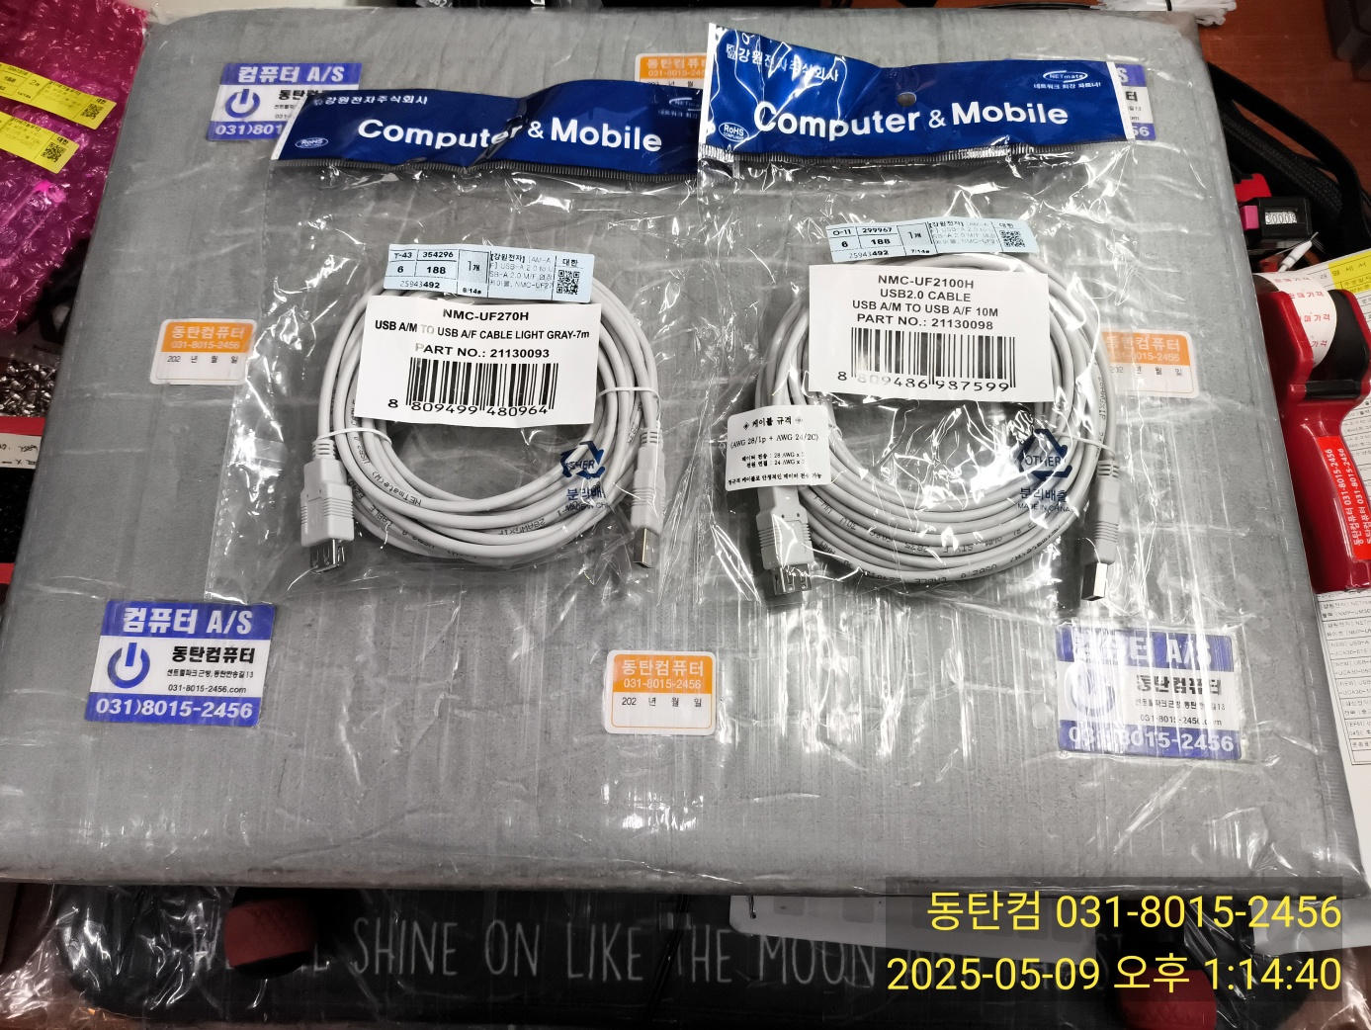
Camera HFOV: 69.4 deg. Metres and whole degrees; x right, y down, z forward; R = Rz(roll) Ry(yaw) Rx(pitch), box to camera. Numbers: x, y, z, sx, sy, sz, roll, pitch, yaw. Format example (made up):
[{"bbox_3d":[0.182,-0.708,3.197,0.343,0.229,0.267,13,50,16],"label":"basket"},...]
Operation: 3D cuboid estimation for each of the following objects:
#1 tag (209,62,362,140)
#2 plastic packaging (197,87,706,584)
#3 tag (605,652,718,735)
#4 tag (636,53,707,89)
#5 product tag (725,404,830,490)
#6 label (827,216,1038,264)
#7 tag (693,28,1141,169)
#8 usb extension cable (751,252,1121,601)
[{"bbox_3d":[-0.185,-0.191,0.458,0.065,0.002,0.046,1,71,1],"label":"tag"},{"bbox_3d":[-0.088,-0.086,0.409,0.194,0.022,0.244,0,71,1],"label":"plastic packaging"},{"bbox_3d":[-0.009,0.066,0.367,0.041,0.002,0.031,1,71,1],"label":"tag"},{"bbox_3d":[-0.003,-0.202,0.458,0.041,0.002,0.031,1,71,1],"label":"tag"},{"bbox_3d":[0.036,-0.025,0.380,0.040,0.004,0.032,-5,71,-1],"label":"product tag"},{"bbox_3d":[0.102,-0.114,0.410,0.085,0.006,0.021,-2,59,0],"label":"label"},{"bbox_3d":[0.102,-0.191,0.440,0.190,0.026,0.052,-1,71,1],"label":"tag"},{"bbox_3d":[0.097,-0.039,0.392,0.140,0.019,0.147,0,71,1],"label":"usb extension cable"}]

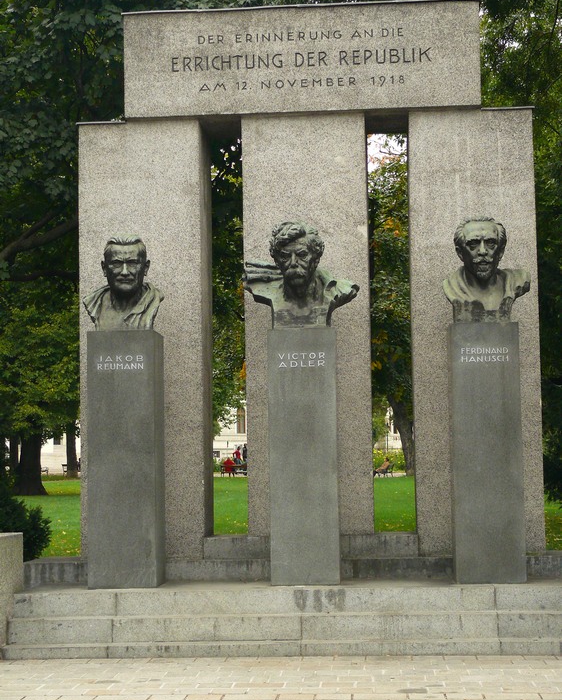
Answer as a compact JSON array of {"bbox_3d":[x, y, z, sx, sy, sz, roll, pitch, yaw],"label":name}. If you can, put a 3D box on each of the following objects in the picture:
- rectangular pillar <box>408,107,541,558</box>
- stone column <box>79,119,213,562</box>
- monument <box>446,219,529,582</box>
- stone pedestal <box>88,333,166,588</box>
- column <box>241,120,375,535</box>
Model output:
[{"bbox_3d":[1.696,-0.144,12.621,1.068,3.834,0.781,-1,-4,4],"label":"rectangular pillar"},{"bbox_3d":[-1.191,-0.079,12.813,1.064,3.834,0.781,-1,-4,4],"label":"stone column"},{"bbox_3d":[1.725,0.398,11.793,0.717,2.994,0.491,-1,-4,4],"label":"monument"},{"bbox_3d":[-1.290,0.913,11.960,0.561,2.096,0.459,-1,-4,4],"label":"stone pedestal"},{"bbox_3d":[0.253,-0.201,12.724,1.071,3.656,0.781,-1,-4,4],"label":"column"}]

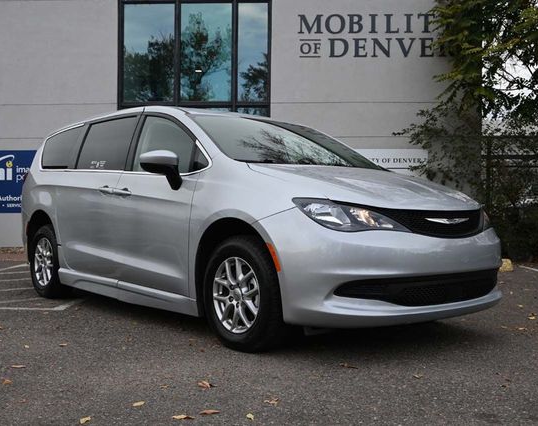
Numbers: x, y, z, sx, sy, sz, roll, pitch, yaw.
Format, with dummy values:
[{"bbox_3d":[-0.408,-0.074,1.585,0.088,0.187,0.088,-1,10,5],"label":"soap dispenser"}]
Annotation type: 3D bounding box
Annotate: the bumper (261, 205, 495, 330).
[{"bbox_3d":[0.909,0.316,4.246,2.000,0.735,0.760,0,1,-41],"label":"bumper"}]

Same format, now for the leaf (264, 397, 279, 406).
[{"bbox_3d":[0.012,0.885,2.986,0.075,0.020,0.075,0,1,0],"label":"leaf"}]

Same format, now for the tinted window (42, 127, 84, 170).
[{"bbox_3d":[-2.050,-0.616,6.330,0.060,0.433,0.952,19,-12,-36],"label":"tinted window"}]

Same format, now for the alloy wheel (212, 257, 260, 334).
[{"bbox_3d":[-0.142,0.526,4.127,0.190,0.472,0.472,0,1,-41],"label":"alloy wheel"}]

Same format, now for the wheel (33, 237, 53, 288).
[{"bbox_3d":[-2.175,0.497,6.452,0.190,0.472,0.472,0,1,-41],"label":"wheel"}]

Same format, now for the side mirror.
[{"bbox_3d":[-0.772,-0.308,4.589,0.235,0.285,0.260,0,1,-41],"label":"side mirror"}]

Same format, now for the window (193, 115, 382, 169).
[{"bbox_3d":[0.227,-0.529,5.022,1.500,0.165,1.216,0,27,-41],"label":"window"}]

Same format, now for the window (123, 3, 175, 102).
[{"bbox_3d":[-2.463,-3.307,13.200,1.067,2.033,0.060,0,0,1],"label":"window"}]

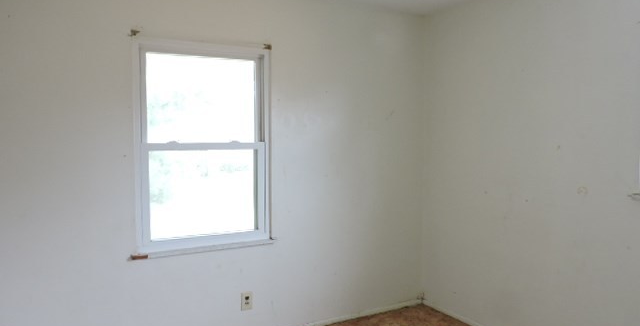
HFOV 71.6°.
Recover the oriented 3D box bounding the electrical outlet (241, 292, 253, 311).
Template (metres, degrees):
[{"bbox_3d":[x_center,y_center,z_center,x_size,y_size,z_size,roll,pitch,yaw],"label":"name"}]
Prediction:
[{"bbox_3d":[-0.492,0.936,2.995,0.077,0.121,0.011,-2,4,-29],"label":"electrical outlet"}]

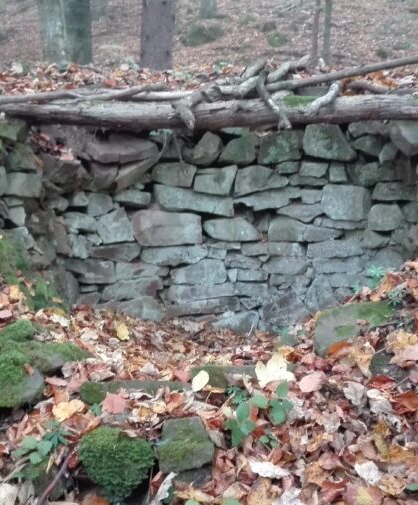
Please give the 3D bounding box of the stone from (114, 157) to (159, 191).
[{"bbox_3d":[-0.383,-0.417,3.490,0.280,0.085,0.200,-26,3,2],"label":"stone"}]

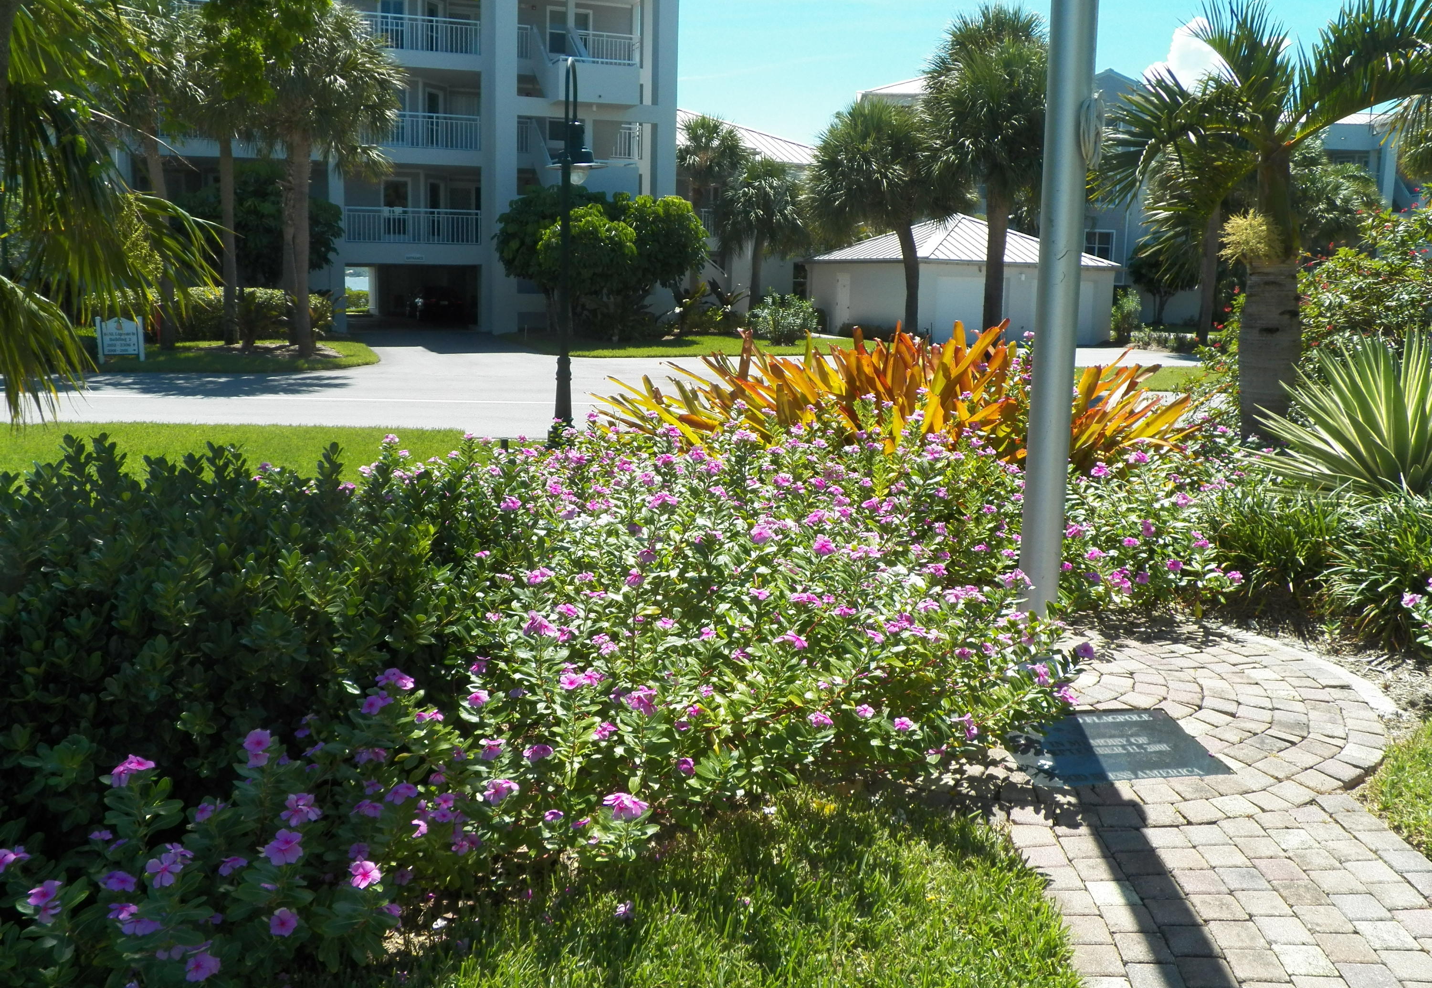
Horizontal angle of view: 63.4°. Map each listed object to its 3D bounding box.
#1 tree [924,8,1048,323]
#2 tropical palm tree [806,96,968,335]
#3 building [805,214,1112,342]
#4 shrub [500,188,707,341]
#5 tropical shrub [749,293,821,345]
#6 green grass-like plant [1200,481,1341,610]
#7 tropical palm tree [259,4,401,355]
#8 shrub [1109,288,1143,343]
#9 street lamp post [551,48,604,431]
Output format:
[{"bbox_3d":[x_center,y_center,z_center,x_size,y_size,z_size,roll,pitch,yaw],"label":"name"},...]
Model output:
[{"bbox_3d":[7.097,-8.256,30.490,3.600,9.000,3.600,3,11,12],"label":"tree"},{"bbox_3d":[4.756,-7.538,32.154,4.200,6.900,4.100,3,10,8],"label":"tropical palm tree"},{"bbox_3d":[8.025,-7.078,38.120,8.000,4.050,6.900,-4,11,-25],"label":"building"},{"bbox_3d":[-3.145,-6.417,32.386,5.400,4.300,4.000,1,10,0],"label":"shrub"},{"bbox_3d":[1.910,-4.938,32.636,1.900,1.500,1.700,1,10,0],"label":"tropical shrub"},{"bbox_3d":[3.089,0.275,6.493,0.720,0.580,0.650,6,11,26],"label":"green grass-like plant"},{"bbox_3d":[-7.919,-6.413,23.867,2.900,7.150,2.900,-2,11,-19],"label":"tropical palm tree"},{"bbox_3d":[12.870,-5.581,36.545,1.050,1.800,1.050,5,11,19],"label":"shrub"},{"bbox_3d":[-1.517,-2.685,12.731,0.620,4.050,0.850,3,10,8],"label":"street lamp post"}]

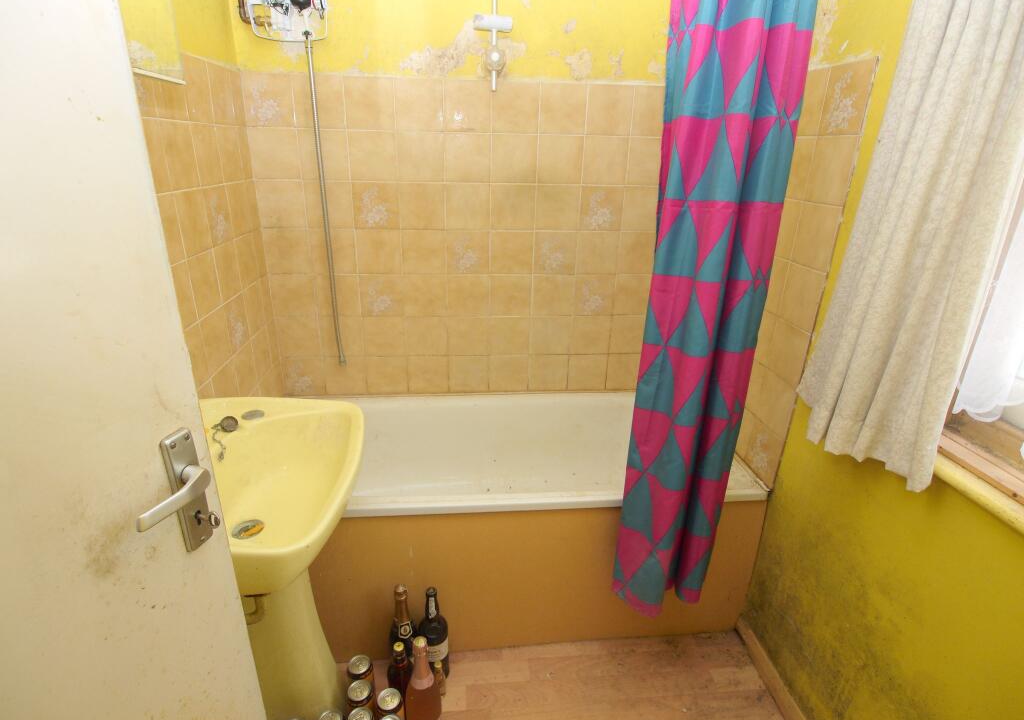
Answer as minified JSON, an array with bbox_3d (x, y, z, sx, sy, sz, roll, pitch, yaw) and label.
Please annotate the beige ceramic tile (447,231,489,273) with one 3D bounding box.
[{"bbox_3d":[-0.150,-0.372,1.846,0.150,0.150,0.010,-1,21,-5],"label":"beige ceramic tile"}]

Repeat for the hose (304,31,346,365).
[{"bbox_3d":[-0.597,-0.462,1.721,0.025,1.030,0.025,-1,21,-5],"label":"hose"}]

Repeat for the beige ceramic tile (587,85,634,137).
[{"bbox_3d":[0.315,-0.801,1.719,0.150,0.150,0.010,-1,21,-5],"label":"beige ceramic tile"}]

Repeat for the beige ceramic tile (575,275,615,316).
[{"bbox_3d":[0.303,-0.236,1.962,0.151,0.151,0.010,-1,22,-5],"label":"beige ceramic tile"}]

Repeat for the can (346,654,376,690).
[{"bbox_3d":[-0.396,0.862,1.404,0.066,0.163,0.066,-1,21,-5],"label":"can"}]

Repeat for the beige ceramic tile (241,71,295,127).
[{"bbox_3d":[-0.745,-0.791,1.627,0.150,0.150,0.010,-1,21,-5],"label":"beige ceramic tile"}]

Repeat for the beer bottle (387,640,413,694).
[{"bbox_3d":[-0.287,0.839,1.392,0.068,0.245,0.068,-1,22,-5],"label":"beer bottle"}]

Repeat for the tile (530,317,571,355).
[{"bbox_3d":[0.146,-0.093,1.984,0.150,0.150,0.010,-1,22,-5],"label":"tile"}]

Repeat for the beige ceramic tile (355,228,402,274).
[{"bbox_3d":[-0.455,-0.370,1.832,0.151,0.151,0.010,-1,22,-5],"label":"beige ceramic tile"}]

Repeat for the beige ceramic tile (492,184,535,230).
[{"bbox_3d":[0.005,-0.515,1.804,0.150,0.150,0.010,-1,21,-5],"label":"beige ceramic tile"}]

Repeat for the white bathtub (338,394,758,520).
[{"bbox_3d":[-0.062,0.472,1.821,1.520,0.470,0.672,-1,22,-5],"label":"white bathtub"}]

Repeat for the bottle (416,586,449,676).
[{"bbox_3d":[-0.215,0.755,1.468,0.080,0.302,0.080,-1,21,-5],"label":"bottle"}]

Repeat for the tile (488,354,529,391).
[{"bbox_3d":[-0.009,0.055,2.046,0.151,0.151,0.010,-1,22,-5],"label":"tile"}]

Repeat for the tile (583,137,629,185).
[{"bbox_3d":[0.312,-0.659,1.772,0.150,0.150,0.010,-1,21,-5],"label":"tile"}]

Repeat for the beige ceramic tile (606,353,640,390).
[{"bbox_3d":[0.446,0.045,2.067,0.150,0.150,0.010,-1,22,-5],"label":"beige ceramic tile"}]

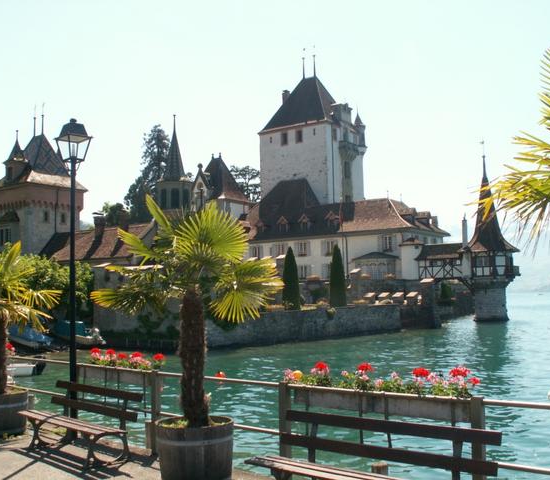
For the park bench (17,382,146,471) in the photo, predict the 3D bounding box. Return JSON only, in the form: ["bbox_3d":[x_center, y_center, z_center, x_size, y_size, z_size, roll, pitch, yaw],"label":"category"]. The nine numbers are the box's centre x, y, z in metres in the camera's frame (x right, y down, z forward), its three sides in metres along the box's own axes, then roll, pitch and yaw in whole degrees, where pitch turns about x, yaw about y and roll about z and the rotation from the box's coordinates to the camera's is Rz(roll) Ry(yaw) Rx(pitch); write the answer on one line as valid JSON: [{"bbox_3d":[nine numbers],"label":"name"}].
[{"bbox_3d":[-2.293,2.101,7.464,1.860,0.735,0.620,-6,-7,44],"label":"park bench"}]

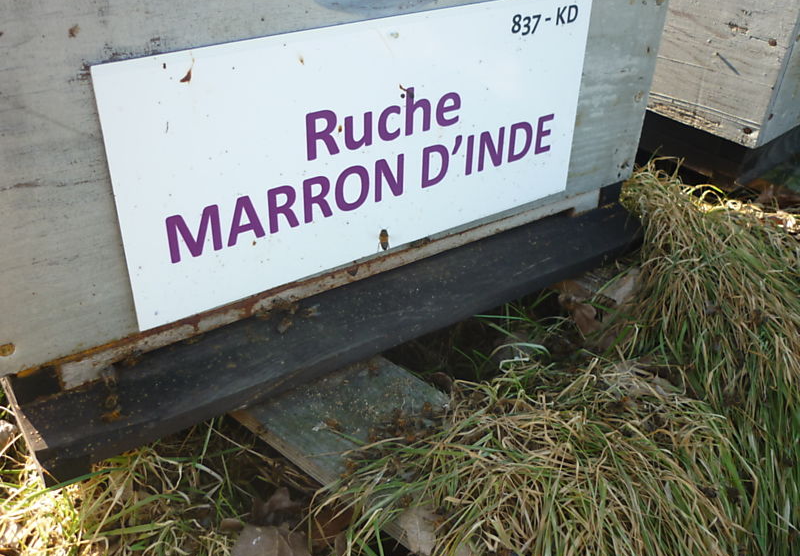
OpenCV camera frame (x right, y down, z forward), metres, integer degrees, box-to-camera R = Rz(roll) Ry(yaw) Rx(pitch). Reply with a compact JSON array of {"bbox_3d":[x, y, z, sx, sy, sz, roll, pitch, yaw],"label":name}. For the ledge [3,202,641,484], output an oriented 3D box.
[{"bbox_3d":[0.003,0.018,0.455,0.425,0.032,0.040,-18,37,-31],"label":"ledge"}]

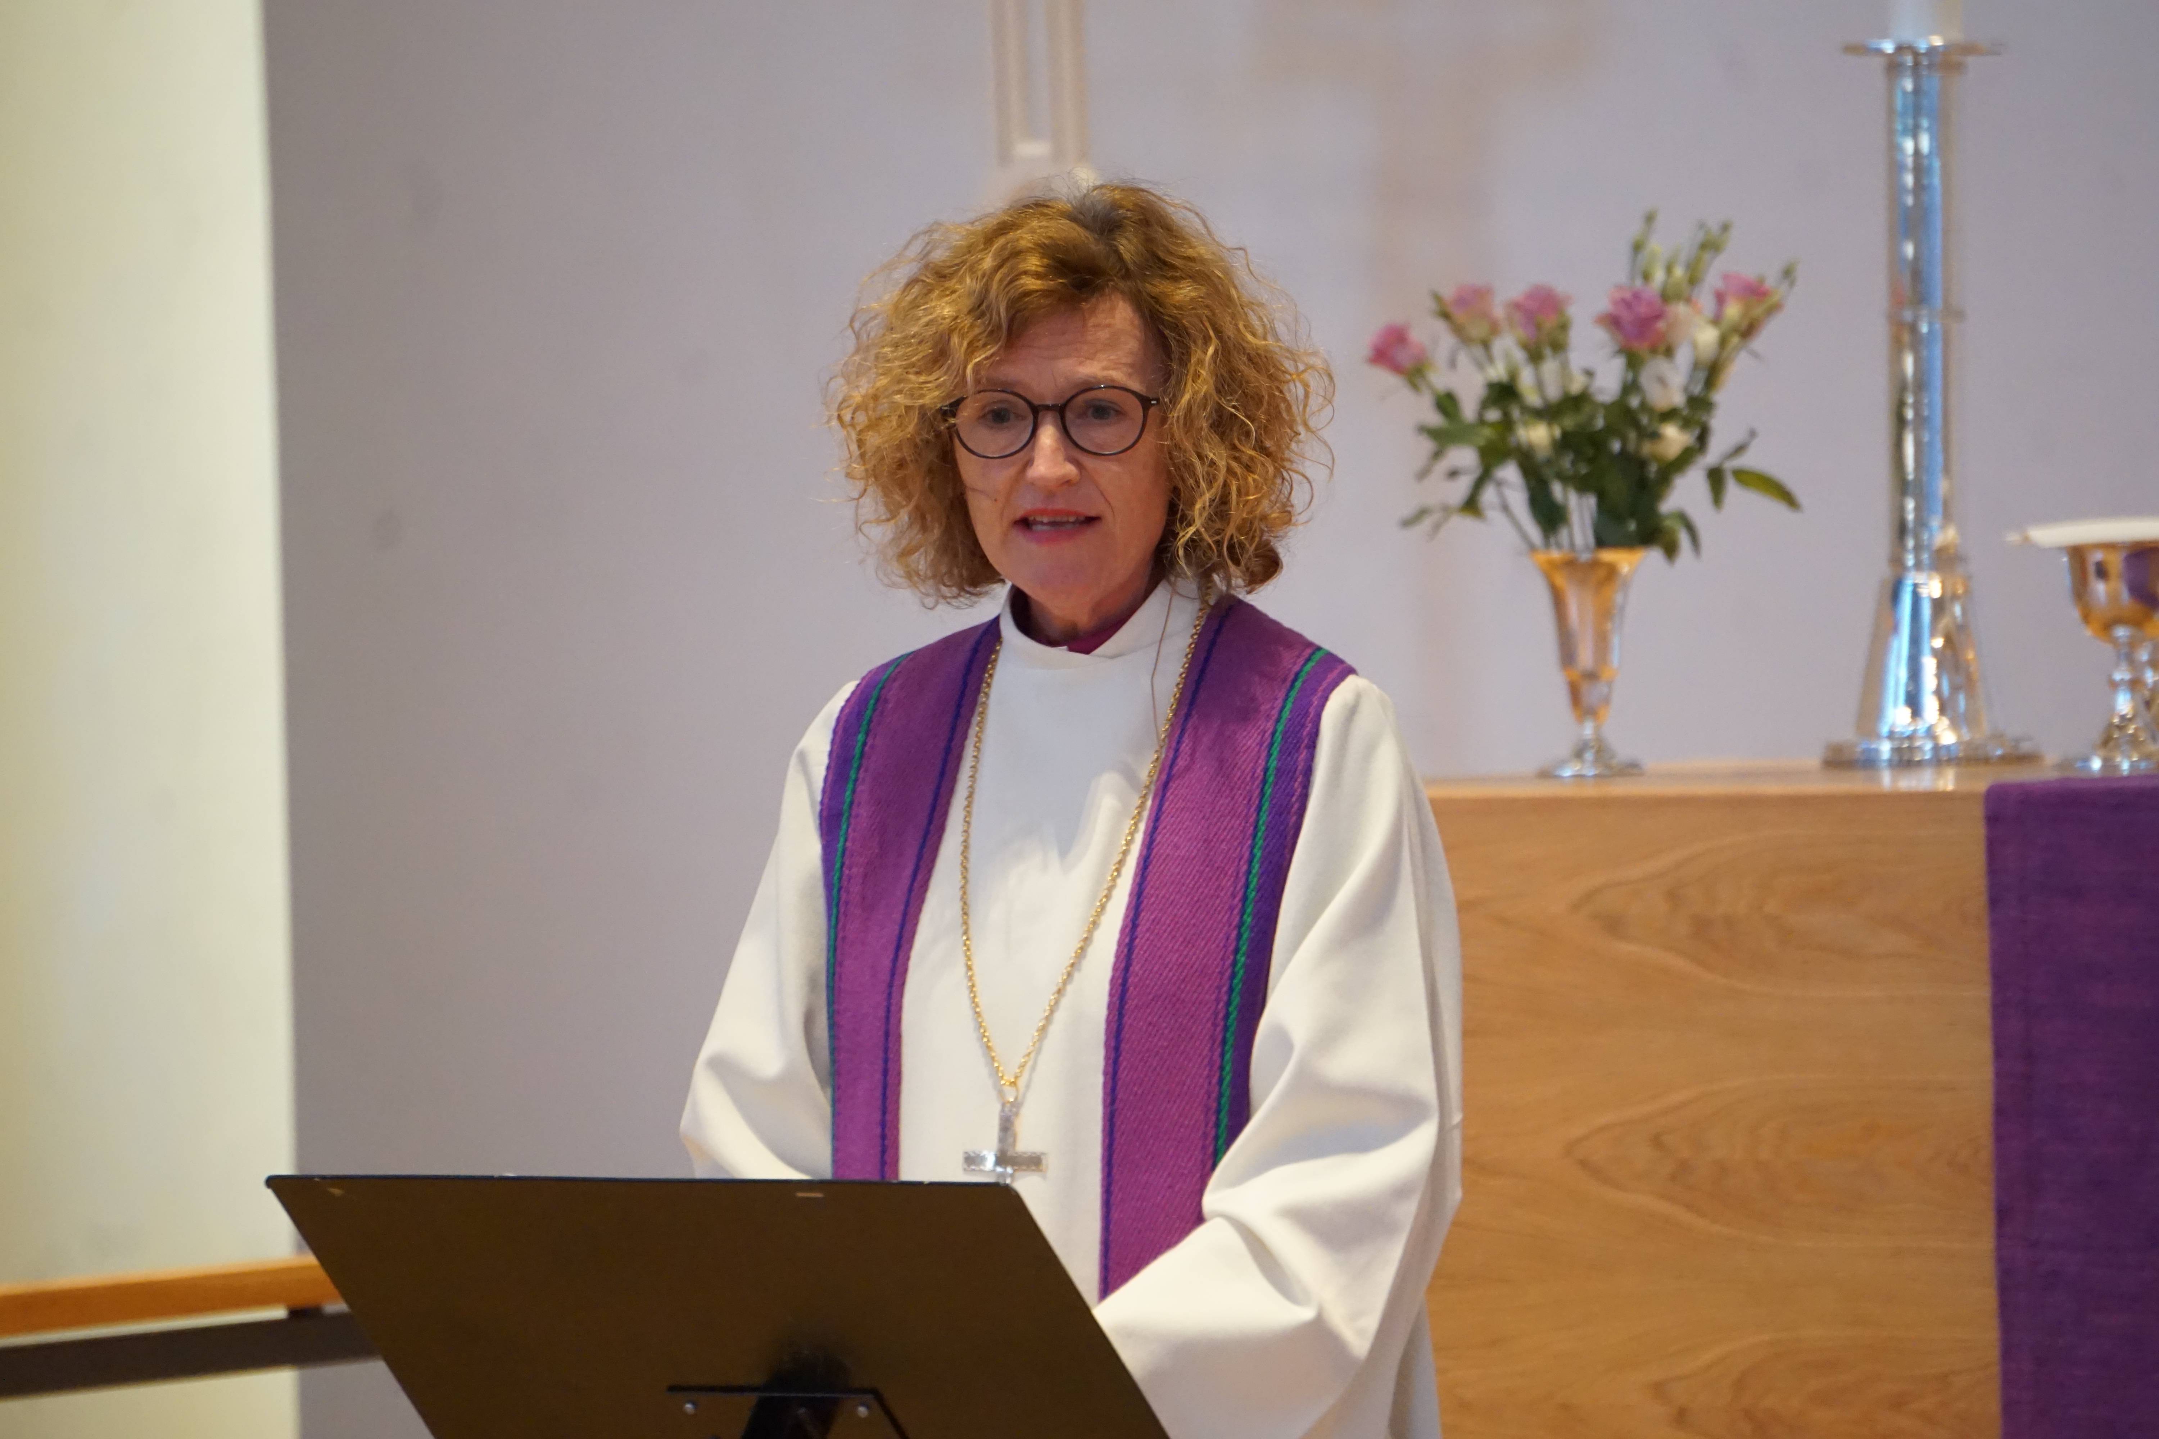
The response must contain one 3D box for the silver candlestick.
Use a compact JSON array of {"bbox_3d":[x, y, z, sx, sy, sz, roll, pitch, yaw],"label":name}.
[{"bbox_3d":[0.599,-0.222,13.300,0.150,0.512,0.150,-1,2,12],"label":"silver candlestick"}]

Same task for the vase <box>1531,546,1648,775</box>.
[{"bbox_3d":[0.356,-0.040,13.200,0.080,0.160,0.080,-1,2,0],"label":"vase"}]

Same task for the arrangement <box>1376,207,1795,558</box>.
[{"bbox_3d":[0.352,-0.232,13.200,0.300,0.240,0.240,-1,2,12],"label":"arrangement"}]

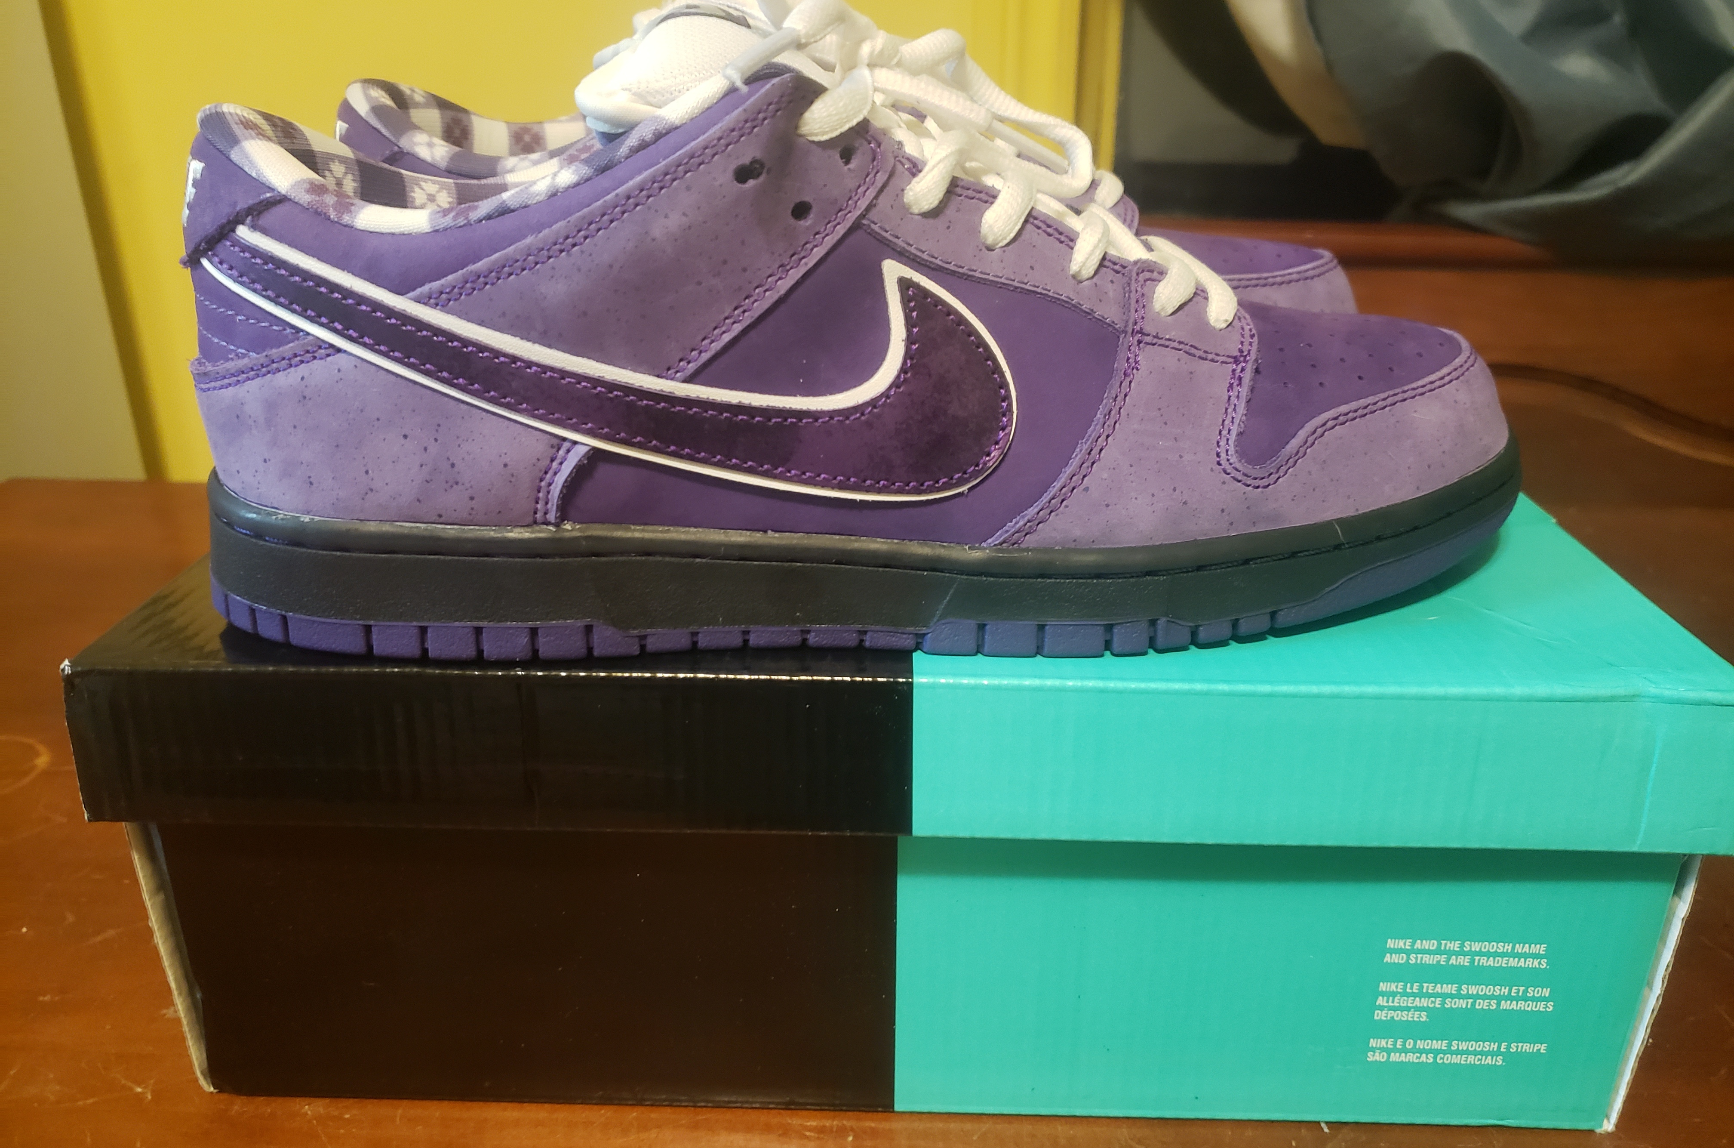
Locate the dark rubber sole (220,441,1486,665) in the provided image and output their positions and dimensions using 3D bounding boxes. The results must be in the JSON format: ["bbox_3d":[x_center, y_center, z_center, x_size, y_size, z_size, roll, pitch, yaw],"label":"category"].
[{"bbox_3d":[0.005,-0.017,0.308,0.307,0.034,0.110,-2,24,-4],"label":"dark rubber sole"}]

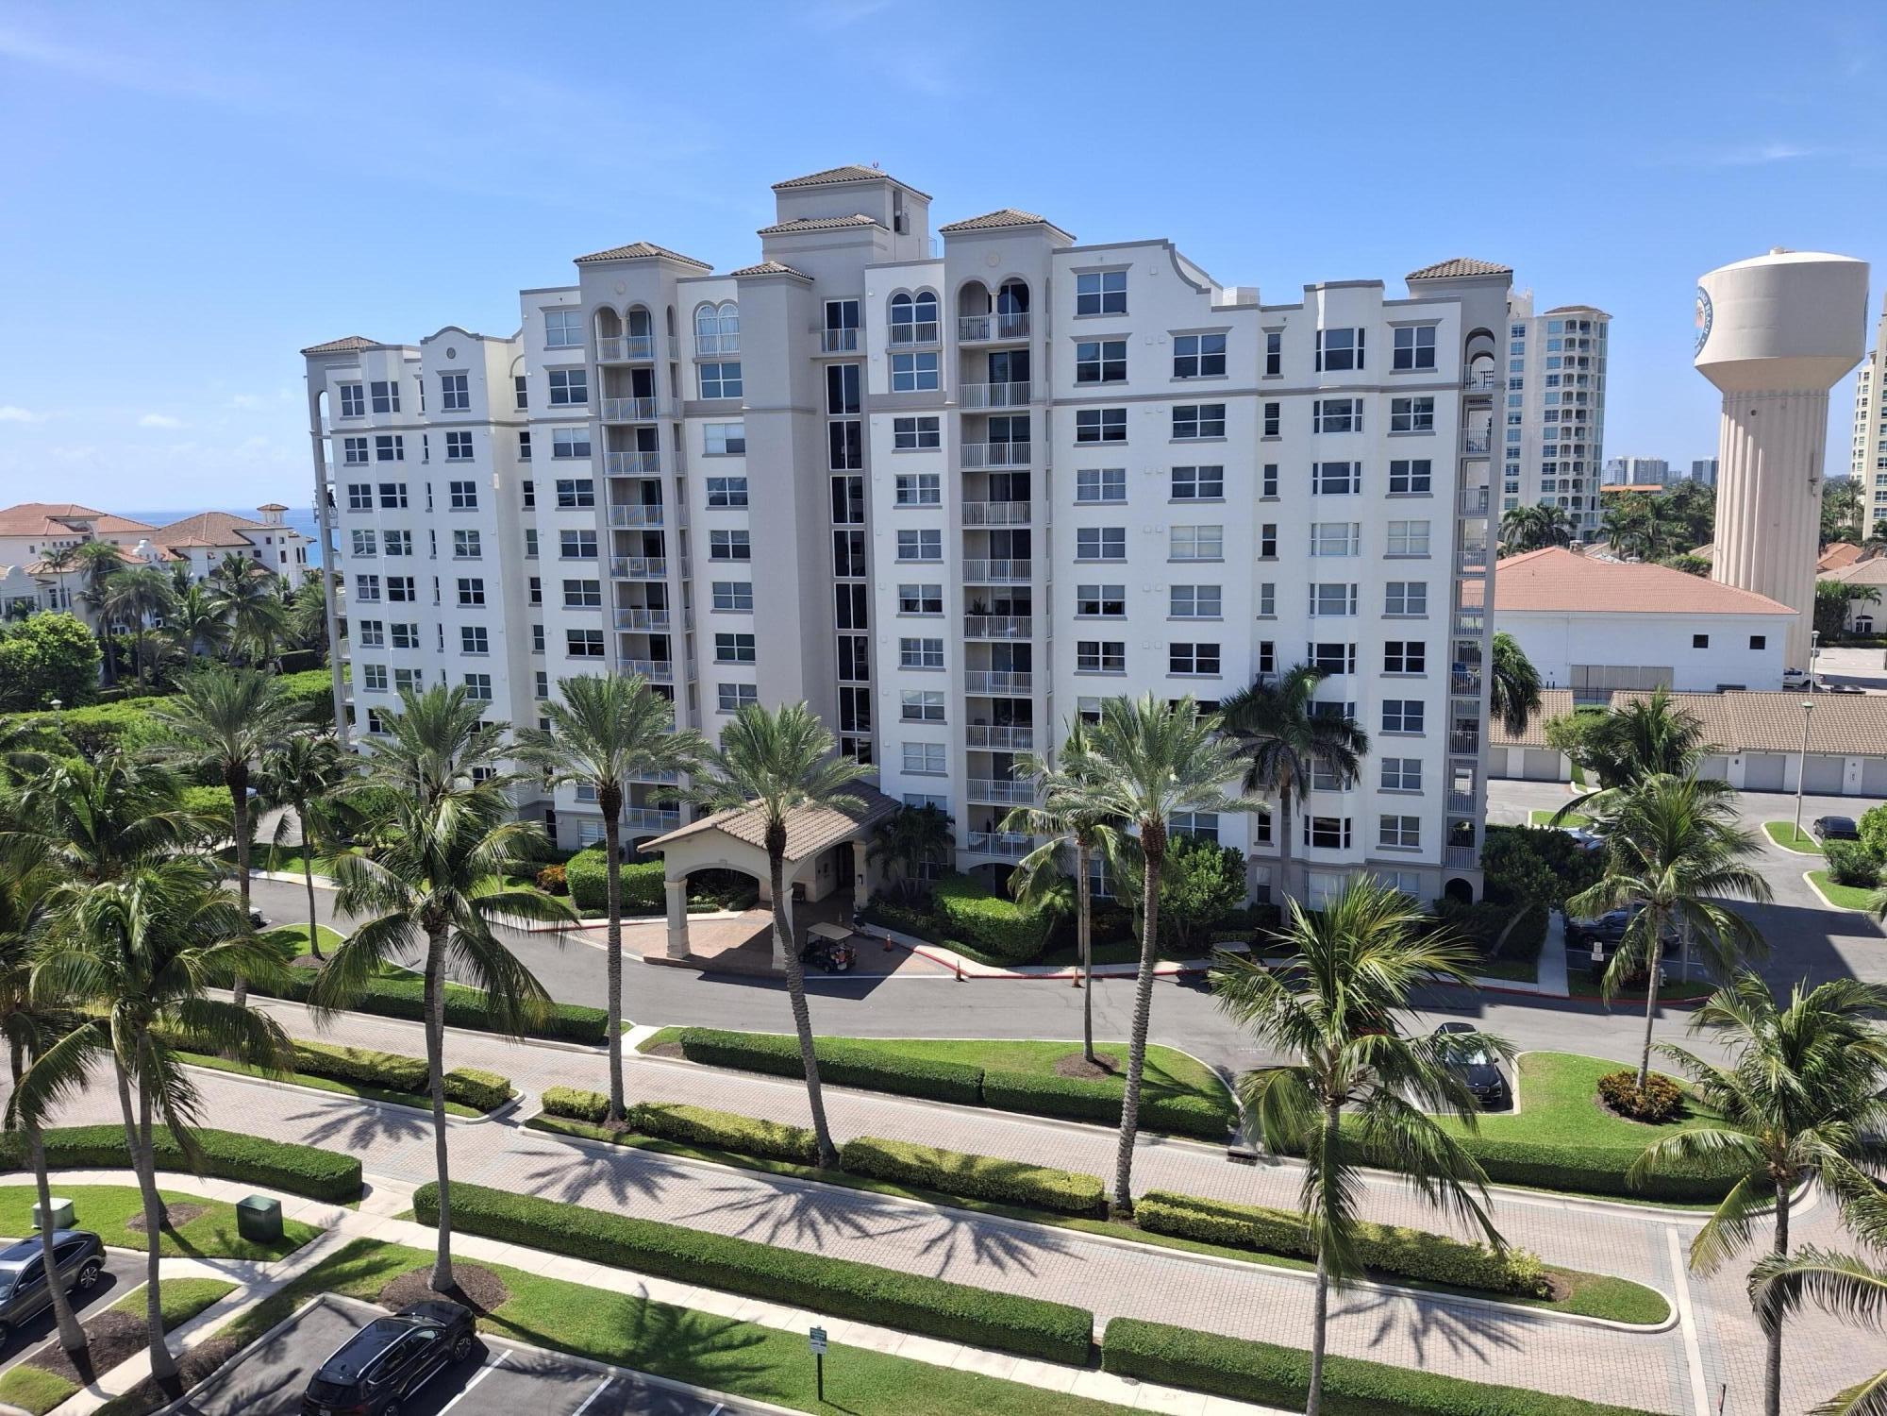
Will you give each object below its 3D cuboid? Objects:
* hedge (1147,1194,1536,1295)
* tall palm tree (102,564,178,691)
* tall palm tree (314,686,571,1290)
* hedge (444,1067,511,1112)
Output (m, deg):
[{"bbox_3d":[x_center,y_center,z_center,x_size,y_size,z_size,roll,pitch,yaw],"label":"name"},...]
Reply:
[{"bbox_3d":[10.720,14.745,37.772,10.648,0.800,1.100,2,10,21],"label":"hedge"},{"bbox_3d":[-85.998,-8.292,146.000,7.500,13.300,7.270,-1,9,0],"label":"tall palm tree"},{"bbox_3d":[-14.126,9.190,38.981,7.196,15.861,7.196,-1,9,0],"label":"tall palm tree"},{"bbox_3d":[-16.710,13.568,48.780,2.307,0.850,1.100,3,10,27],"label":"hedge"}]

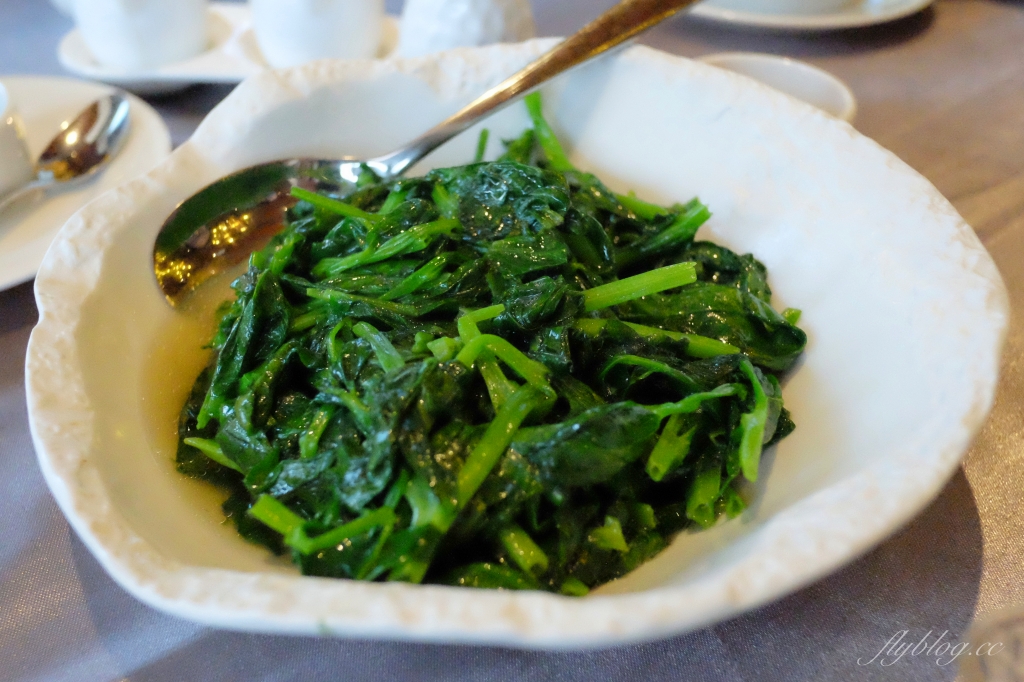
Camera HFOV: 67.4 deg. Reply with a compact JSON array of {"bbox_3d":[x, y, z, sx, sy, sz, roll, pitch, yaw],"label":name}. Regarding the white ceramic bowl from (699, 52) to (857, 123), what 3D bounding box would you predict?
[{"bbox_3d":[0.127,-0.119,0.398,0.094,0.020,0.094,1,44,-1],"label":"white ceramic bowl"}]

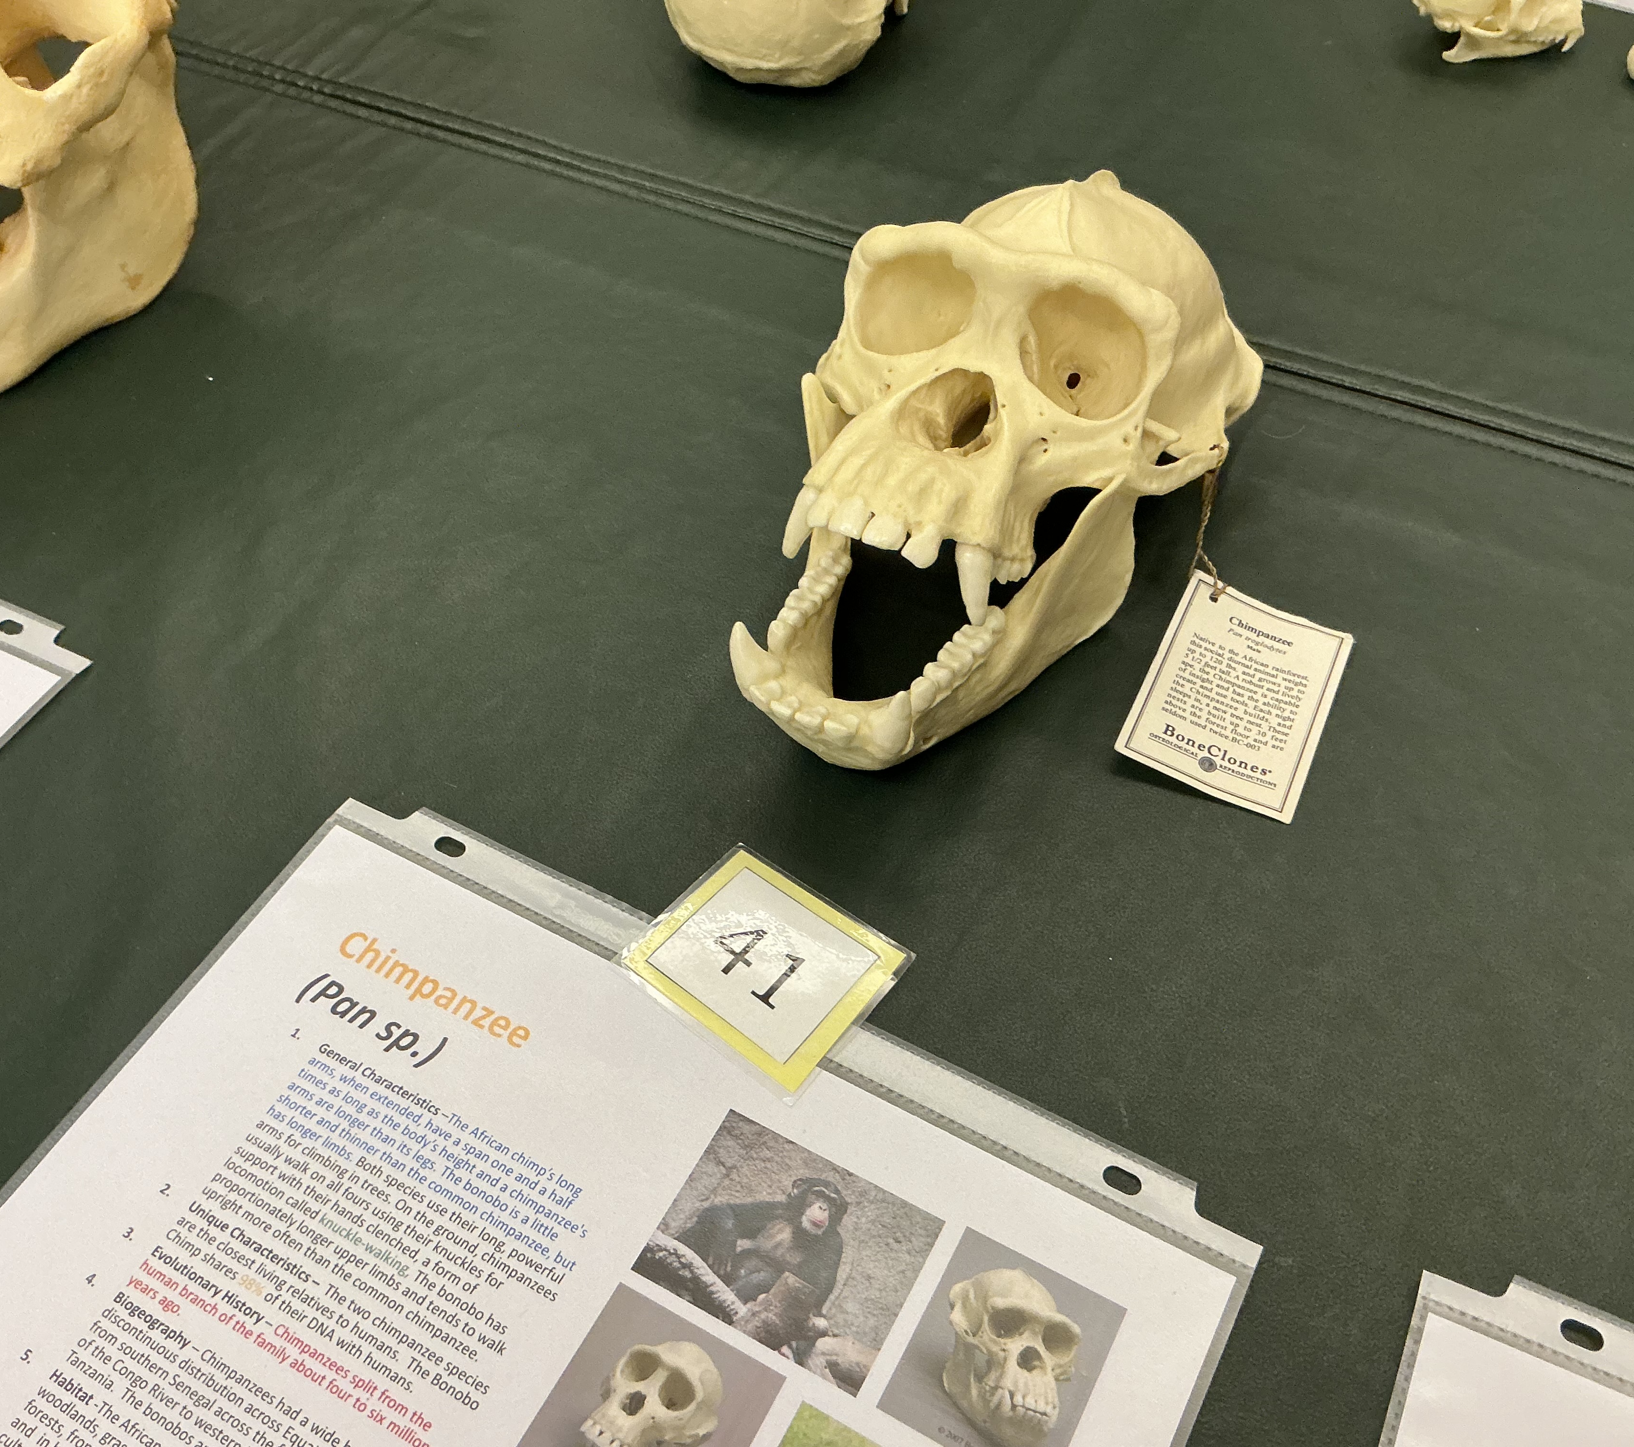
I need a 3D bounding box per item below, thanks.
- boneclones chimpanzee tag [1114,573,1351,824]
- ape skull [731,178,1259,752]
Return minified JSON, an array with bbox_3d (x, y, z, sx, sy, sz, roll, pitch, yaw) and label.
[{"bbox_3d":[0.128,-0.009,0.473,0.053,0.008,0.079,24,56,10],"label":"boneclones chimpanzee tag"},{"bbox_3d":[0.058,-0.088,0.471,0.124,0.120,0.212,22,57,19],"label":"ape skull"}]

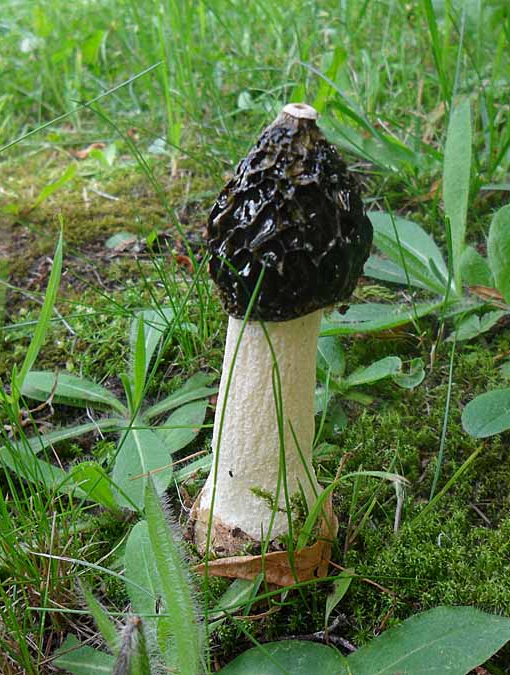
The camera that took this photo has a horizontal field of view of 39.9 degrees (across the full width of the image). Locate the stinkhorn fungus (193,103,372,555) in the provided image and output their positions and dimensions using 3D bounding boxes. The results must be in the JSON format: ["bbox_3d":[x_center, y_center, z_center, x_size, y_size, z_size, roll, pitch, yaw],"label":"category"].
[{"bbox_3d":[0.008,0.004,0.213,0.047,0.145,0.046,3,30,-2],"label":"stinkhorn fungus"}]

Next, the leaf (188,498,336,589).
[{"bbox_3d":[0.003,0.062,0.213,0.042,0.015,0.027,0,31,0],"label":"leaf"}]

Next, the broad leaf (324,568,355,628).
[{"bbox_3d":[0.026,0.081,0.217,0.006,0.003,0.018,16,62,26],"label":"broad leaf"}]

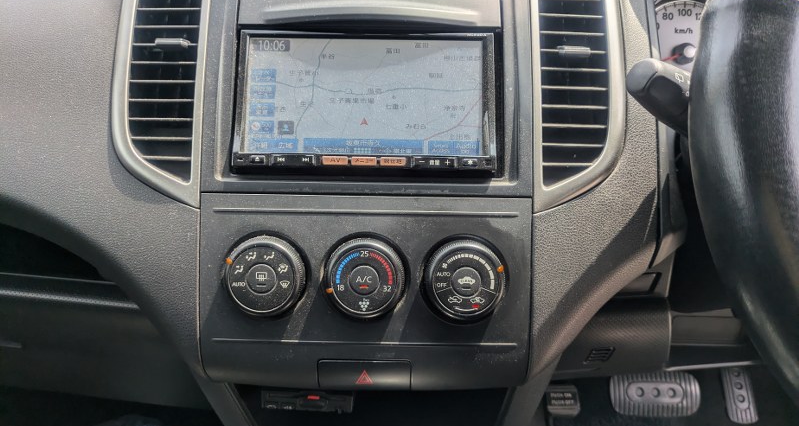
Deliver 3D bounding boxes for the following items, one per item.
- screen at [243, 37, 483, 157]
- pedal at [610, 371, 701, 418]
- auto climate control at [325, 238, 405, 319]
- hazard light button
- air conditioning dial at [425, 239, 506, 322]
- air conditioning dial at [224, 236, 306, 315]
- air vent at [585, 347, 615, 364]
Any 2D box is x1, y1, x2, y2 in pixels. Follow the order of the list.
[{"bbox_3d":[-0.025,-0.081,0.394,0.161,0.086,0.011,1,-9,1],"label":"screen"},{"bbox_3d":[0.335,0.236,0.755,0.116,0.060,0.022,1,-12,0],"label":"pedal"},{"bbox_3d":[-0.022,0.042,0.369,0.051,0.051,0.021,1,-5,1],"label":"auto climate control"},{"bbox_3d":[-0.024,0.106,0.378,0.061,0.021,0.011,1,2,1],"label":"hazard light button"},{"bbox_3d":[0.042,0.043,0.368,0.051,0.051,0.021,1,-5,1],"label":"air conditioning dial"},{"bbox_3d":[-0.086,0.041,0.369,0.051,0.051,0.021,1,-5,1],"label":"air conditioning dial"},{"bbox_3d":[0.177,0.126,0.510,0.027,0.015,0.006,1,-2,0],"label":"air vent"}]

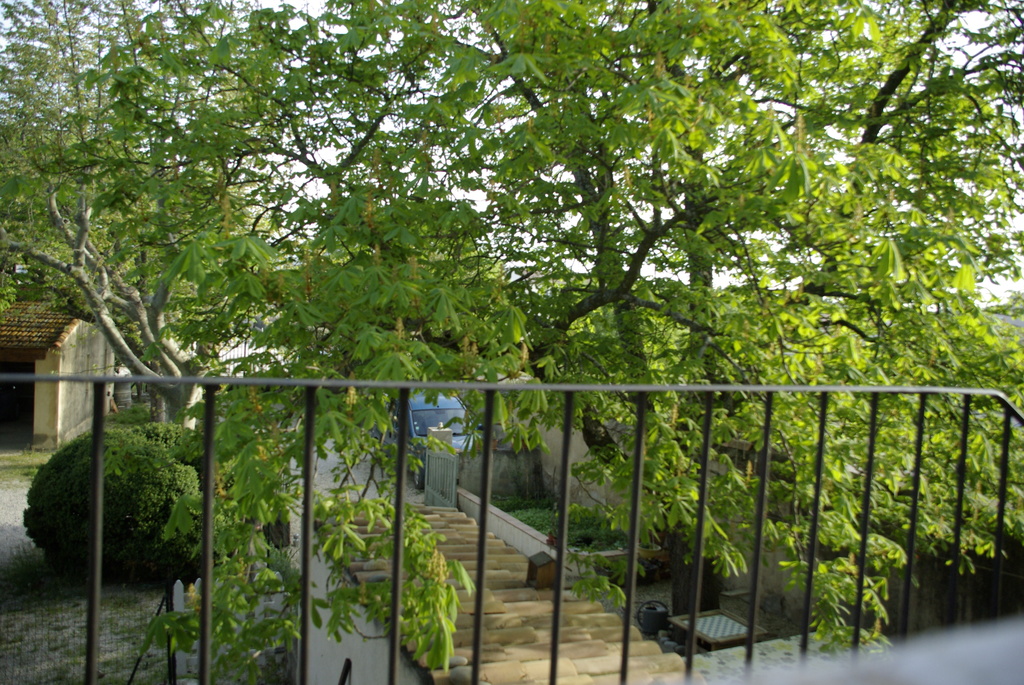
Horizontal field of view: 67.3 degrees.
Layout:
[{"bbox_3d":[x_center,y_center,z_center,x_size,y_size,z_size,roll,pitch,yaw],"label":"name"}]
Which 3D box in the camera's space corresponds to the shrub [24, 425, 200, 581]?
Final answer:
[{"bbox_3d":[-5.150,2.070,10.150,2.200,1.870,2.150,3,2,0],"label":"shrub"}]

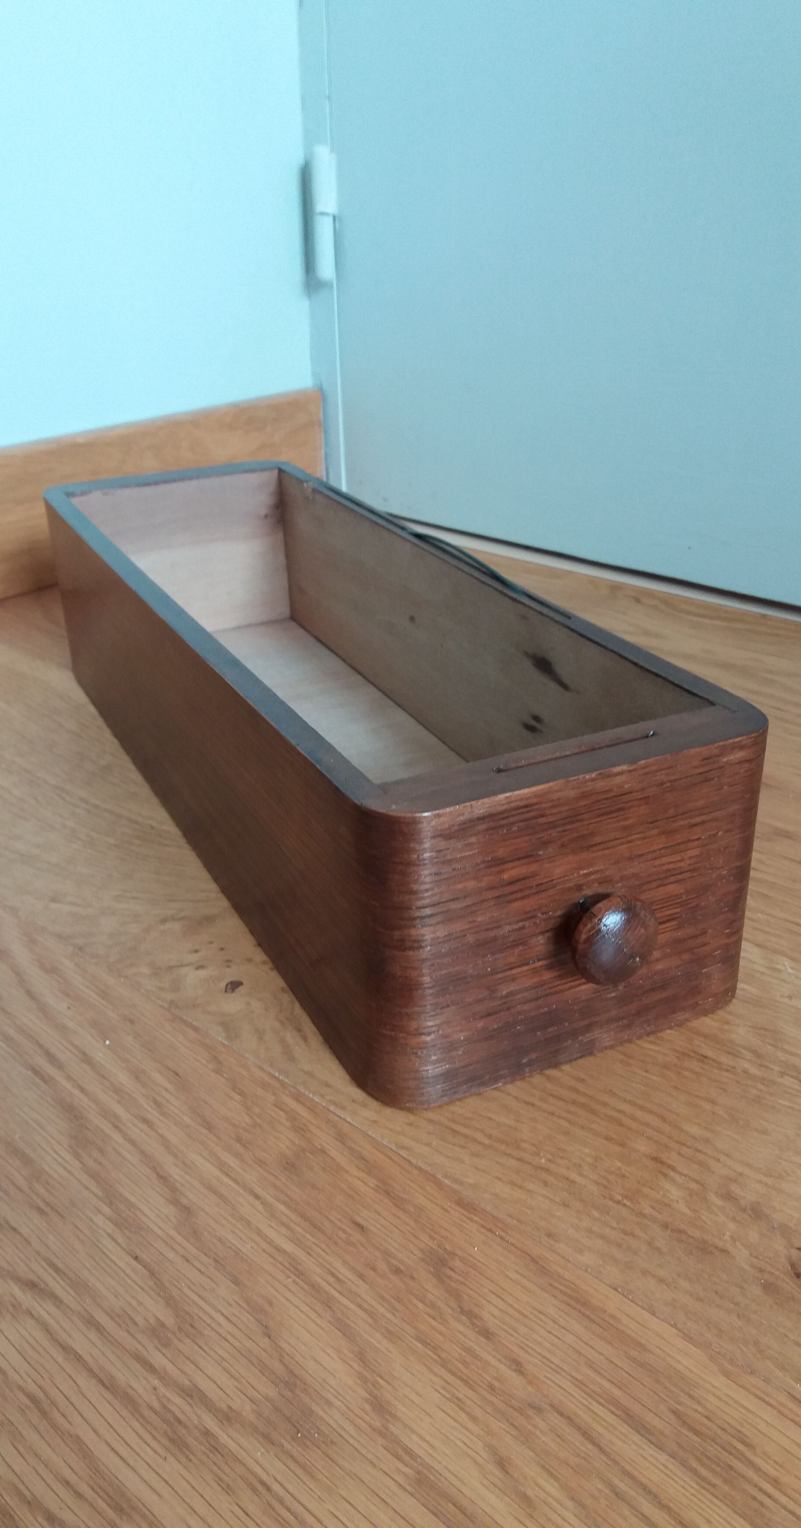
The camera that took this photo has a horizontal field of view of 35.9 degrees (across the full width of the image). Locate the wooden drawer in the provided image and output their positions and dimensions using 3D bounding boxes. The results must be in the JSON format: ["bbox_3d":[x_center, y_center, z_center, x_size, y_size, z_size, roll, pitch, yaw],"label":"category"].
[{"bbox_3d":[-0.034,-0.032,0.520,0.134,0.096,0.454,-13,28,-23],"label":"wooden drawer"}]

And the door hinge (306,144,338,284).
[{"bbox_3d":[-0.055,-0.400,0.898,0.019,0.090,0.015,18,32,35],"label":"door hinge"}]

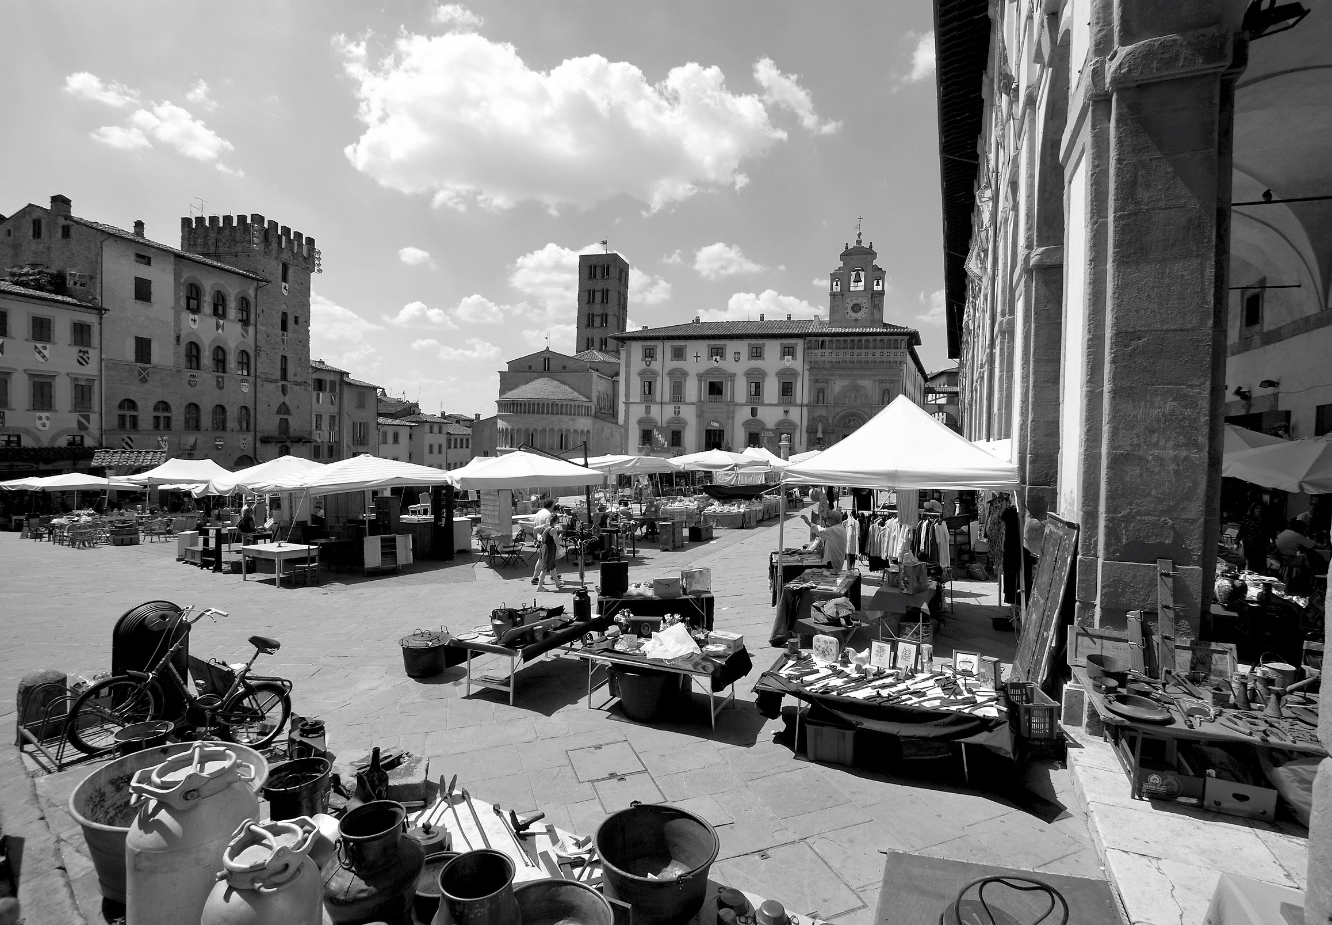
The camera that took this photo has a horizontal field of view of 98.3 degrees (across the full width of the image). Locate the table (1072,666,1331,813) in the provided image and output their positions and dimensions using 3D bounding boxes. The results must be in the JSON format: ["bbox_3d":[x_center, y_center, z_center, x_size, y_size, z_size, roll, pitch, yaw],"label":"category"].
[{"bbox_3d":[3.570,1.857,3.840,1.300,0.460,1.000,2,1,23],"label":"table"}]

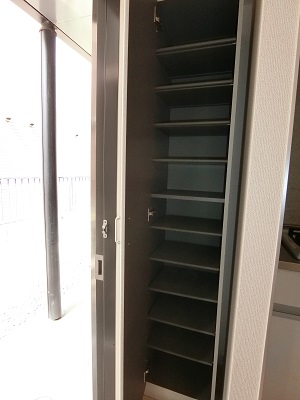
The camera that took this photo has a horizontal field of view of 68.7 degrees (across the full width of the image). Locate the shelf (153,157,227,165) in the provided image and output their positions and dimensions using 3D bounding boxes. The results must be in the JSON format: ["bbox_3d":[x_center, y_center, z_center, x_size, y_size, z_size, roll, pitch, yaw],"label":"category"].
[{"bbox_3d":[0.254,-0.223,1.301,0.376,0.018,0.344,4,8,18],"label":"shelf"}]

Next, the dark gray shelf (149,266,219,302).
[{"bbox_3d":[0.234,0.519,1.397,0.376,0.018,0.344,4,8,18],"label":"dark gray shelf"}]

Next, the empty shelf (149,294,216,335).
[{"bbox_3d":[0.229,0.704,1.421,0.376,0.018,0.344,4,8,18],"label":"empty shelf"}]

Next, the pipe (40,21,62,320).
[{"bbox_3d":[-0.878,-0.162,1.963,0.127,2.620,0.127,2,7,0],"label":"pipe"}]

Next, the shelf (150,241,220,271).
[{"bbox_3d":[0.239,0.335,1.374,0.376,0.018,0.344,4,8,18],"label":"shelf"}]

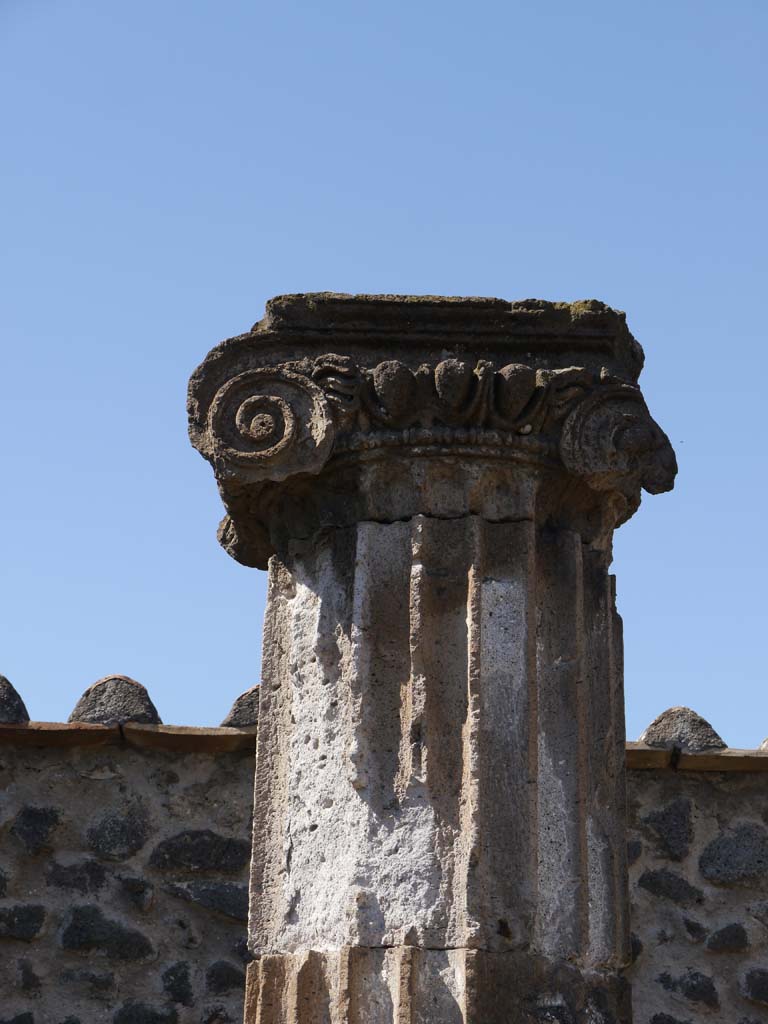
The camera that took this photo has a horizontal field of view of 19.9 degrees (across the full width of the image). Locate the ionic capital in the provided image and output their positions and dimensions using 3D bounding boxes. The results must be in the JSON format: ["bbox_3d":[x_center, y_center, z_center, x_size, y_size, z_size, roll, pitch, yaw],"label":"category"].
[{"bbox_3d":[0.100,-0.095,4.003,0.828,0.388,0.806,1,-17,0],"label":"ionic capital"}]

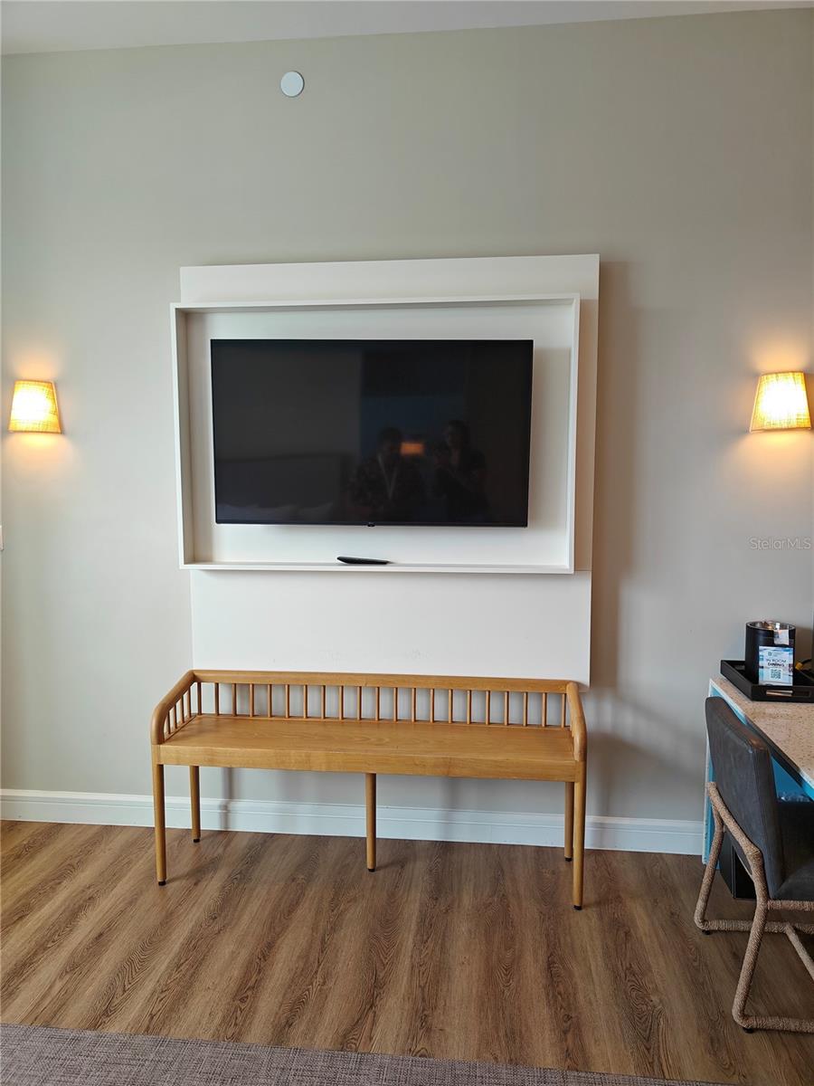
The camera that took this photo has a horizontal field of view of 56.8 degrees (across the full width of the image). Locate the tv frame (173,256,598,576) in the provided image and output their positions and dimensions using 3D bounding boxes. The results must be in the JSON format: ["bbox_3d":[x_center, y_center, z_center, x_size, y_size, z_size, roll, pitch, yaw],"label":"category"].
[{"bbox_3d":[-0.086,-0.474,2.853,1.583,1.160,0.151,1,6,6],"label":"tv frame"}]

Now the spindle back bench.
[{"bbox_3d":[-0.139,0.890,2.815,1.544,0.713,0.367,1,6,6],"label":"spindle back bench"}]

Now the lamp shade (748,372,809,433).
[{"bbox_3d":[1.374,-0.514,2.724,0.204,0.204,0.130,1,6,6],"label":"lamp shade"}]

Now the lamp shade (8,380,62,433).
[{"bbox_3d":[-1.517,-0.543,3.014,0.204,0.207,0.130,1,6,6],"label":"lamp shade"}]

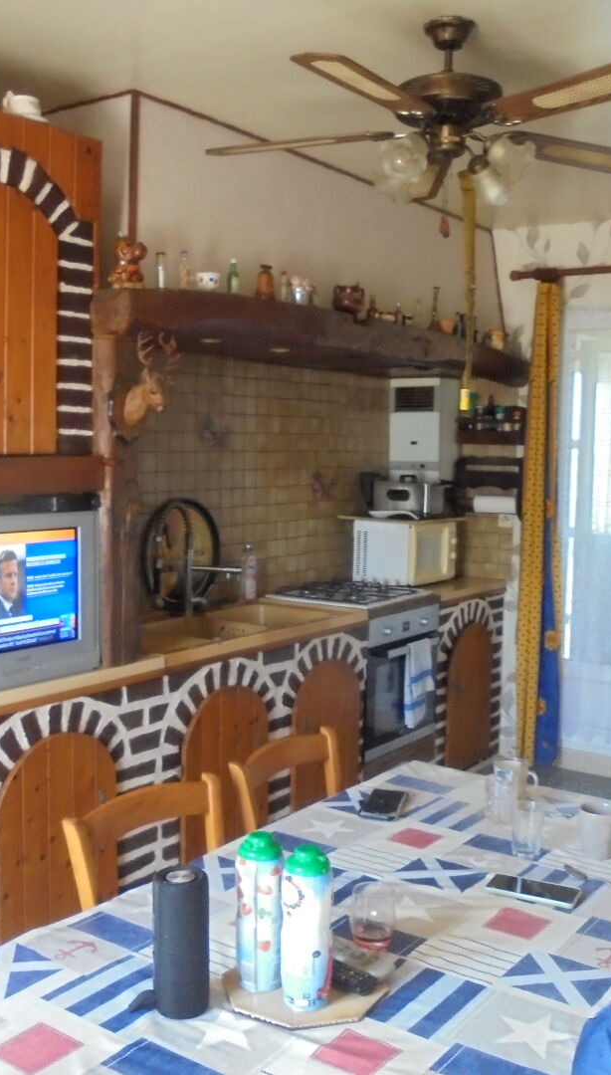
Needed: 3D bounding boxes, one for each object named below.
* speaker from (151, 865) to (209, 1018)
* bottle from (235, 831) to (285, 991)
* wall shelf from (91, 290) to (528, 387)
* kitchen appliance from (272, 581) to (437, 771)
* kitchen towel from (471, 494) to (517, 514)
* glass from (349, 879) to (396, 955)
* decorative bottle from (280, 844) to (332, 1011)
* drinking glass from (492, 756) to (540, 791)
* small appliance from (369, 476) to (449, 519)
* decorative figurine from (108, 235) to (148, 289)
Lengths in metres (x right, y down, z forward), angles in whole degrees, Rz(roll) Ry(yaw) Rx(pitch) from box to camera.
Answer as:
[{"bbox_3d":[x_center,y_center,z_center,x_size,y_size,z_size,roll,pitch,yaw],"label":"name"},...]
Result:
[{"bbox_3d":[-0.166,0.542,1.442,0.078,0.188,0.078,1,5,0],"label":"speaker"},{"bbox_3d":[-0.070,0.564,1.631,0.069,0.226,0.069,1,5,0],"label":"bottle"},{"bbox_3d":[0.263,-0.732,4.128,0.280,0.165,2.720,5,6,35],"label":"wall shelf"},{"bbox_3d":[0.190,0.678,4.703,0.620,0.878,0.600,5,6,35],"label":"kitchen appliance"},{"bbox_3d":[0.928,-0.164,5.307,0.235,0.105,0.105,5,6,35],"label":"kitchen towel"},{"bbox_3d":[0.109,0.626,1.769,0.076,0.097,0.076,1,5,0],"label":"glass"},{"bbox_3d":[0.005,0.525,1.464,0.071,0.218,0.071,1,5,0],"label":"decorative bottle"},{"bbox_3d":[0.455,0.527,2.320,0.098,0.096,0.077,1,5,0],"label":"drinking glass"},{"bbox_3d":[0.514,-0.202,5.303,0.320,0.205,0.250,5,6,35],"label":"small appliance"},{"bbox_3d":[-0.503,-0.784,3.062,0.105,0.153,0.105,4,6,30],"label":"decorative figurine"}]

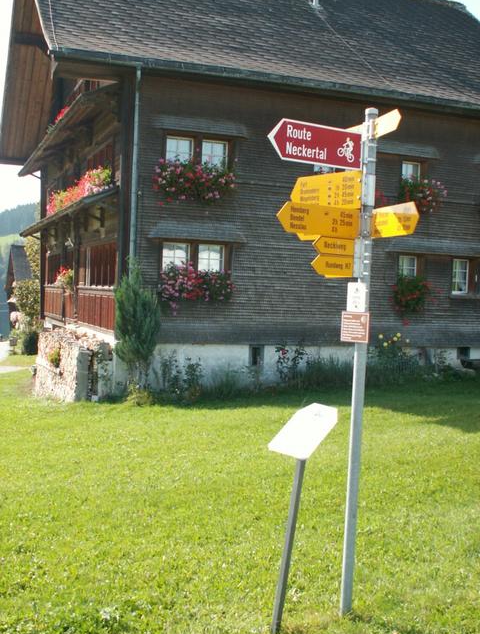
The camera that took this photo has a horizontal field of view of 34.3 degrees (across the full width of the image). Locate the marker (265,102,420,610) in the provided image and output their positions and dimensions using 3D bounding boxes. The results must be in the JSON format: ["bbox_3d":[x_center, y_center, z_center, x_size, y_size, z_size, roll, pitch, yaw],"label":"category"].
[{"bbox_3d":[0.460,0.245,4.040,0.720,2.640,0.720,2,2,-6],"label":"marker"}]

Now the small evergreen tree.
[{"bbox_3d":[-1.769,0.155,13.400,0.780,2.270,0.780,1,2,-21],"label":"small evergreen tree"}]

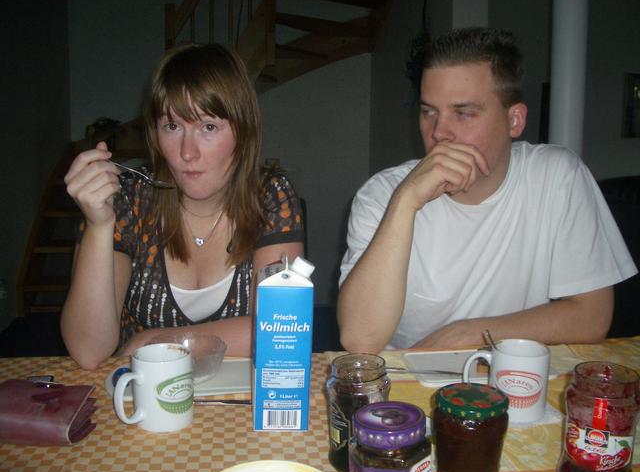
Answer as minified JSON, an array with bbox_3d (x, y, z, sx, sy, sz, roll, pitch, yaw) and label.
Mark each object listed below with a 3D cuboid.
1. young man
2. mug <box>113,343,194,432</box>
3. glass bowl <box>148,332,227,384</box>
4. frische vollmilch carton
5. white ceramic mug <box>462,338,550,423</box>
[{"bbox_3d":[0.324,0.276,1.289,0.580,1.300,0.700,1,9,-2],"label":"young man"},{"bbox_3d":[-0.226,0.209,0.872,0.080,0.098,0.118,7,11,34],"label":"mug"},{"bbox_3d":[-0.211,0.197,1.029,0.128,0.052,0.128,1,9,0],"label":"glass bowl"},{"bbox_3d":[-0.050,0.138,0.886,0.072,0.240,0.072,0,9,-6],"label":"frische vollmilch carton"},{"bbox_3d":[0.268,0.207,0.935,0.118,0.098,0.080,4,9,18],"label":"white ceramic mug"}]

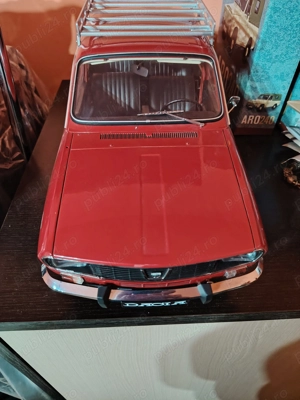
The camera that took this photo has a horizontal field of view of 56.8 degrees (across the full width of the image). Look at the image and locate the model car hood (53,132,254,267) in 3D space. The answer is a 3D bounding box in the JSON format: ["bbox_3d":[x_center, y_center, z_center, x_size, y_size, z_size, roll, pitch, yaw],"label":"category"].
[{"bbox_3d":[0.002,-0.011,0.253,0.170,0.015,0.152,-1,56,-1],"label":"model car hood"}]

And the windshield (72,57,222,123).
[{"bbox_3d":[-0.002,-0.123,0.310,0.172,0.013,0.078,-1,90,-1],"label":"windshield"}]

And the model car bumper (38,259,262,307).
[{"bbox_3d":[0.004,0.068,0.247,0.201,0.022,0.048,-1,48,-1],"label":"model car bumper"}]

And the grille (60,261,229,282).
[{"bbox_3d":[0.001,0.057,0.226,0.125,0.021,0.015,-1,48,-1],"label":"grille"}]

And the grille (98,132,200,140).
[{"bbox_3d":[0.000,-0.067,0.290,0.102,0.003,0.011,-1,54,-1],"label":"grille"}]

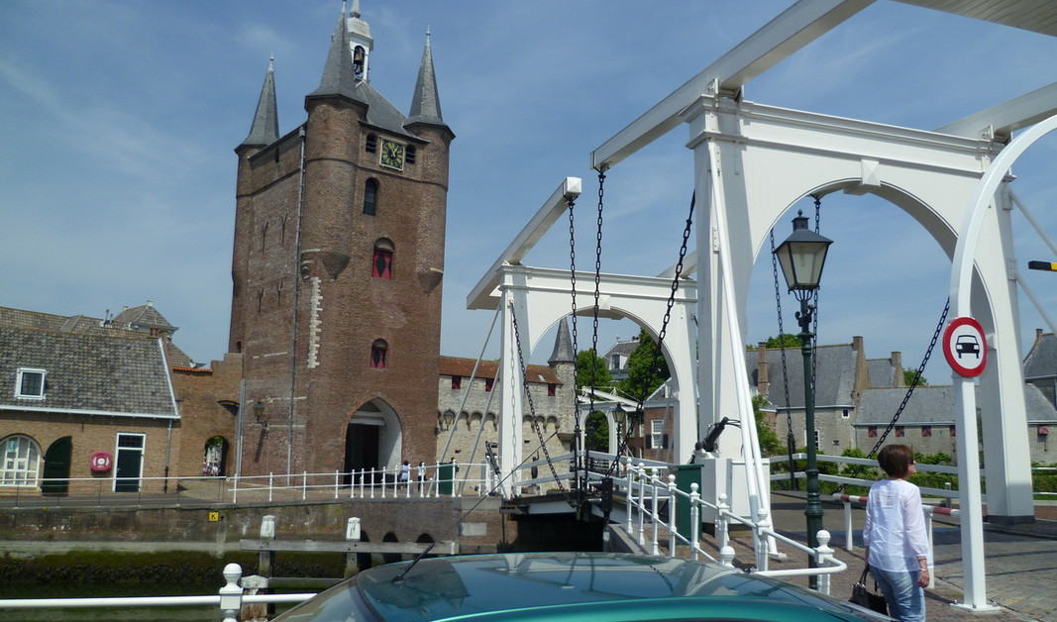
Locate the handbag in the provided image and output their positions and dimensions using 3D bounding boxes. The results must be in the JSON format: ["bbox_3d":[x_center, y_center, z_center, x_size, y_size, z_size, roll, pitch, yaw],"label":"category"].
[{"bbox_3d":[2.292,1.902,5.750,0.160,0.360,0.330,-6,-11,39],"label":"handbag"}]

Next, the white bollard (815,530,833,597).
[{"bbox_3d":[1.666,1.789,4.771,0.115,1.100,0.115,4,-9,-18],"label":"white bollard"}]

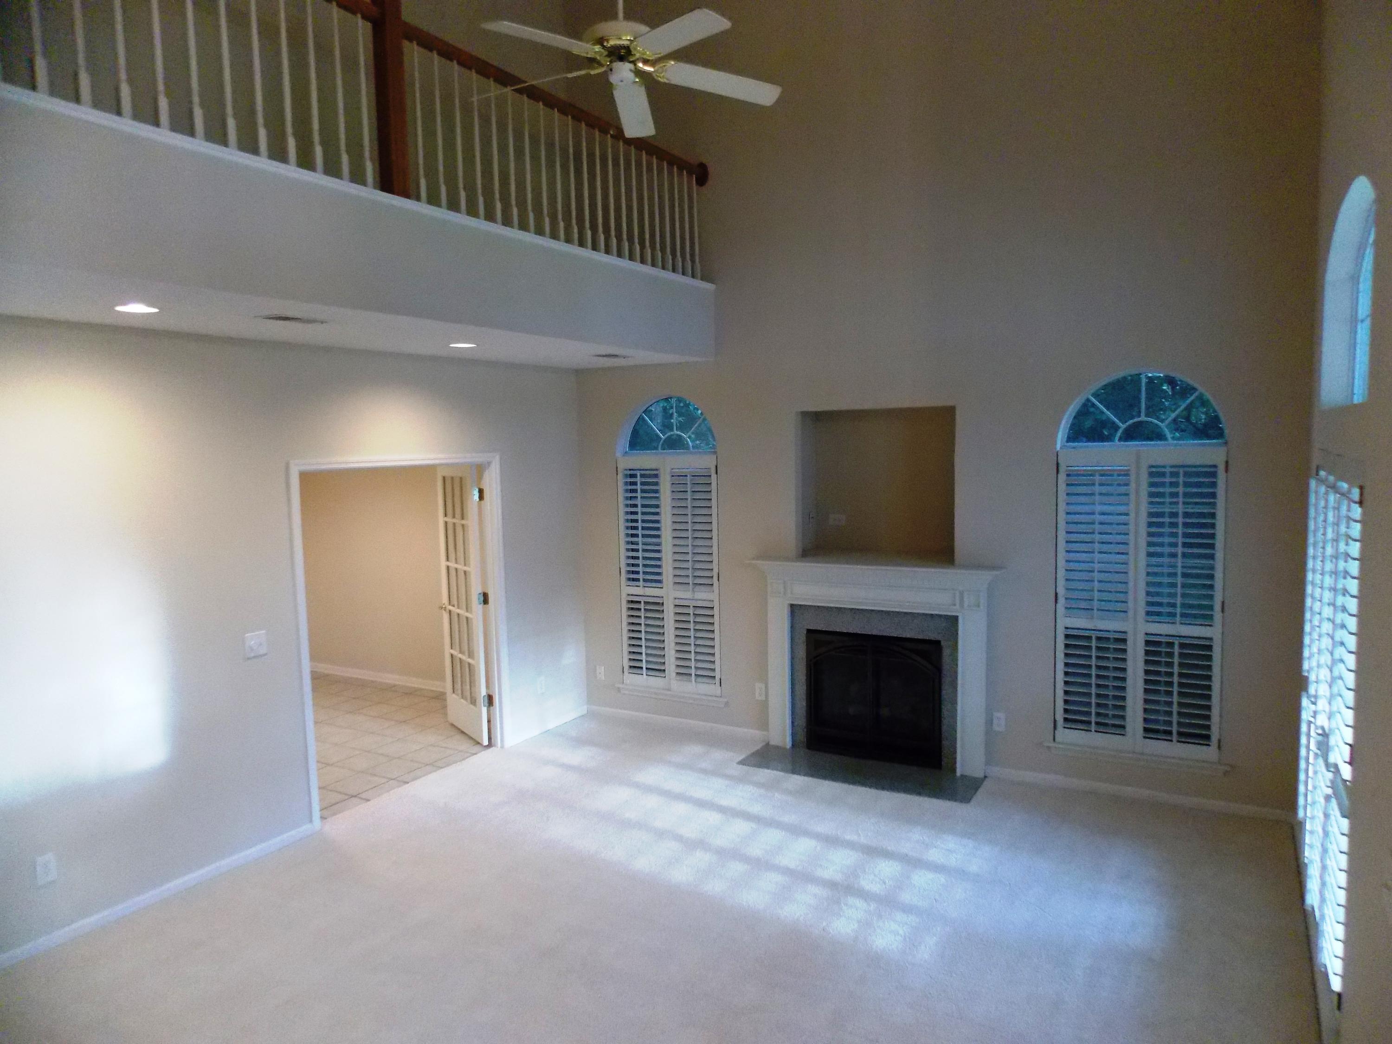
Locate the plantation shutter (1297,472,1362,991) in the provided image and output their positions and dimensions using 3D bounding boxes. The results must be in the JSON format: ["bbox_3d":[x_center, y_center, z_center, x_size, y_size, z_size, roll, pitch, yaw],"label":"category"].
[{"bbox_3d":[2.454,0.628,3.658,0.070,1.750,1.650,1,6,30],"label":"plantation shutter"}]

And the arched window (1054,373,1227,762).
[{"bbox_3d":[2.592,0.244,5.426,0.881,2.225,0.150,1,6,30],"label":"arched window"}]

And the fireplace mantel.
[{"bbox_3d":[1.153,0.937,6.127,1.690,1.346,0.210,1,6,30],"label":"fireplace mantel"}]

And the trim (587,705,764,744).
[{"bbox_3d":[-0.182,1.535,7.068,1.613,0.065,0.018,1,6,30],"label":"trim"}]

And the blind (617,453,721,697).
[{"bbox_3d":[-0.199,0.398,6.992,0.866,1.786,0.050,1,6,30],"label":"blind"}]

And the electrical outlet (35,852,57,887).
[{"bbox_3d":[-2.857,1.530,4.070,0.010,0.115,0.072,1,6,30],"label":"electrical outlet"}]

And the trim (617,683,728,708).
[{"bbox_3d":[-0.186,1.315,7.030,0.965,0.064,0.050,1,6,30],"label":"trim"}]

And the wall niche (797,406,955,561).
[{"bbox_3d":[1.262,-0.257,6.276,1.080,1.007,0.360,1,6,30],"label":"wall niche"}]

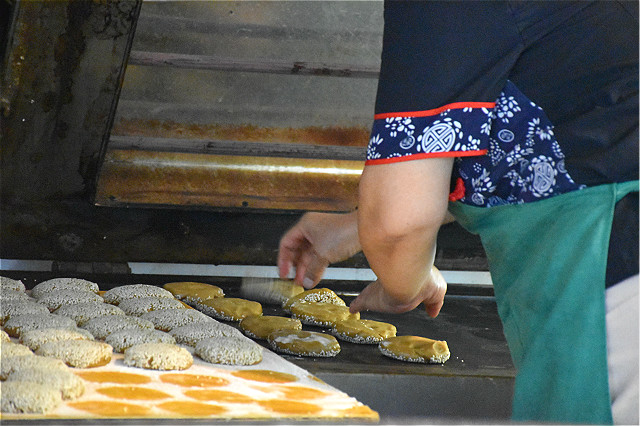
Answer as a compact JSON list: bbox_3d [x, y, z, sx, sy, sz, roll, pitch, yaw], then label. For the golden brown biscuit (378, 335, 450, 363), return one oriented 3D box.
[{"bbox_3d":[0.115,0.165,4.530,0.086,0.019,0.086,4,8,0],"label":"golden brown biscuit"}]

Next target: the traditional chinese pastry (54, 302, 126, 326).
[{"bbox_3d":[-0.270,0.121,4.388,0.084,0.022,0.084,2,8,-23],"label":"traditional chinese pastry"}]

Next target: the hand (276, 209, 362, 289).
[{"bbox_3d":[-0.002,0.047,4.780,0.105,0.095,0.090,4,8,-1],"label":"hand"}]

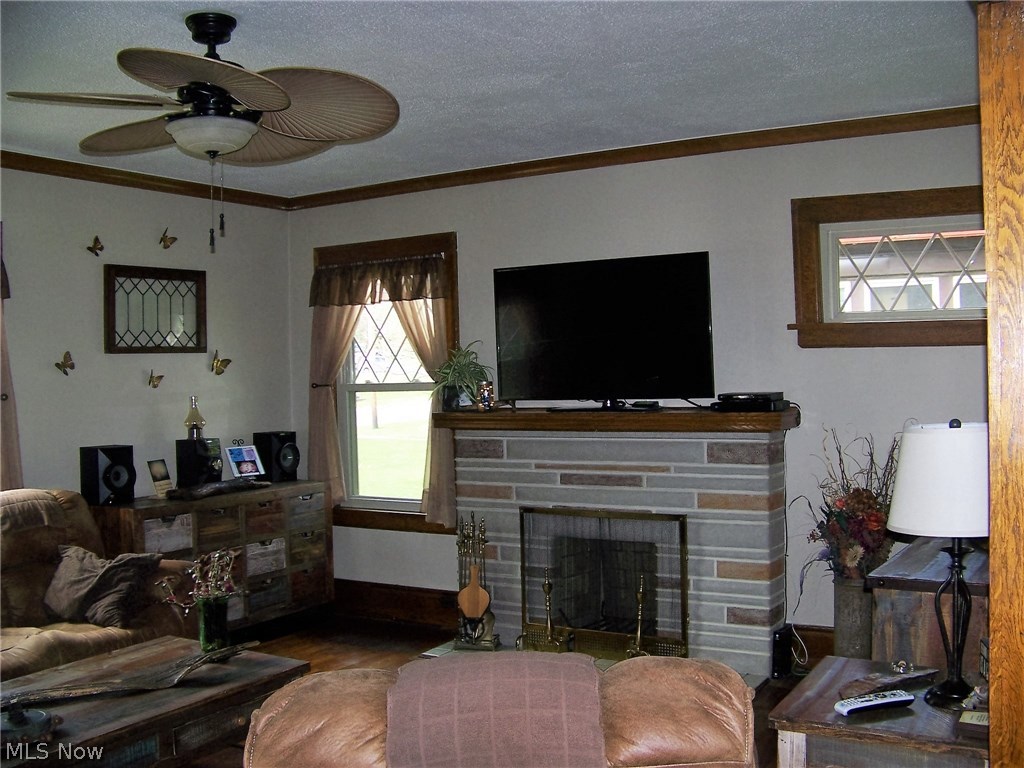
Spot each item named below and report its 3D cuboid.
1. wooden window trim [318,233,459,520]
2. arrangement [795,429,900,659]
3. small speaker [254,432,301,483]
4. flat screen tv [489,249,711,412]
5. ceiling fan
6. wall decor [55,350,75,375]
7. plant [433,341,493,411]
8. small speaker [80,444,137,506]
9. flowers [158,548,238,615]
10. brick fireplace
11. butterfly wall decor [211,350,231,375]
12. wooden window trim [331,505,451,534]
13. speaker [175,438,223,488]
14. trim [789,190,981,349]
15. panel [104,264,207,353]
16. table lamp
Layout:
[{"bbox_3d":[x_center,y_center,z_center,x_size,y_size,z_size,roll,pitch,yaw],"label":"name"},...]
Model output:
[{"bbox_3d":[-0.735,-0.006,5.923,0.990,1.630,0.090,-1,1,31],"label":"wooden window trim"},{"bbox_3d":[1.447,0.780,4.389,0.460,1.180,0.400,-1,2,30],"label":"arrangement"},{"bbox_3d":[-1.387,0.429,6.084,0.200,0.270,0.190,-1,1,38],"label":"small speaker"},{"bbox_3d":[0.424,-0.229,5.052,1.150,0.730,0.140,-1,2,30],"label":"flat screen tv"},{"bbox_3d":[-0.849,-0.846,2.924,1.120,0.410,1.120,-2,2,-17],"label":"ceiling fan"},{"bbox_3d":[-2.120,-0.102,4.912,0.045,0.112,0.100,-1,2,30],"label":"wall decor"},{"bbox_3d":[-0.259,-0.044,5.416,0.290,0.360,0.280,-1,1,0],"label":"plant"},{"bbox_3d":[-1.963,0.446,5.019,0.200,0.270,0.190,-1,1,38],"label":"small speaker"},{"bbox_3d":[-1.180,0.742,3.910,0.300,0.230,0.220,-2,2,-17],"label":"flowers"},{"bbox_3d":[0.469,0.724,5.038,1.820,1.180,0.360,-1,1,31],"label":"brick fireplace"},{"bbox_3d":[-1.621,-0.120,5.771,0.050,0.130,0.120,-1,2,30],"label":"butterfly wall decor"},{"bbox_3d":[-0.711,0.792,5.979,0.980,0.108,0.045,-1,2,30],"label":"wooden window trim"},{"bbox_3d":[-1.621,0.415,5.394,0.180,0.250,0.170,-1,2,30],"label":"speaker"},{"bbox_3d":[1.722,-0.511,4.496,1.040,0.700,0.060,-1,2,30],"label":"trim"},{"bbox_3d":[-1.855,-0.389,5.404,0.035,0.440,0.640,-1,1,31],"label":"panel"},{"bbox_3d":[1.073,0.430,2.500,0.340,0.690,0.340,-1,1,31],"label":"table lamp"}]

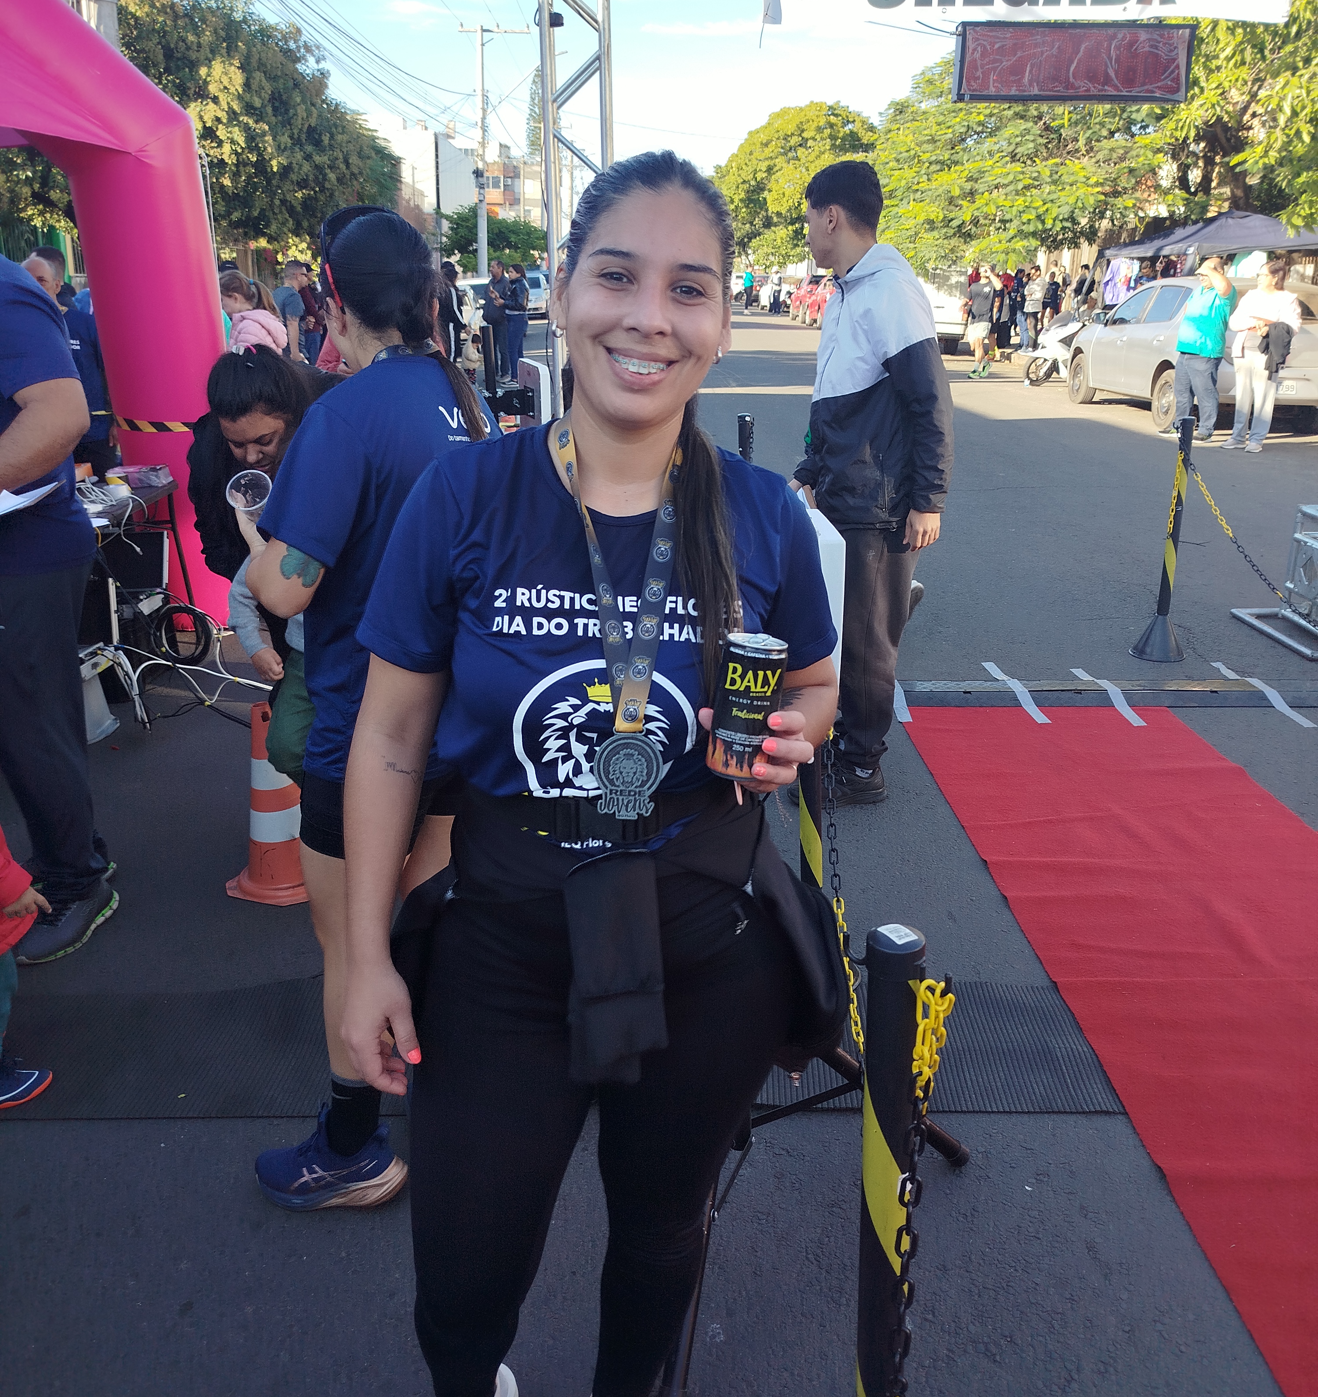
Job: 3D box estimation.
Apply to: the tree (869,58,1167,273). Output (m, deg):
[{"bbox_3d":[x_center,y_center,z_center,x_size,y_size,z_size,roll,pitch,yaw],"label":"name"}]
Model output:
[{"bbox_3d":[7.350,-10.070,25.078,6.200,5.500,6.200,0,19,0],"label":"tree"}]

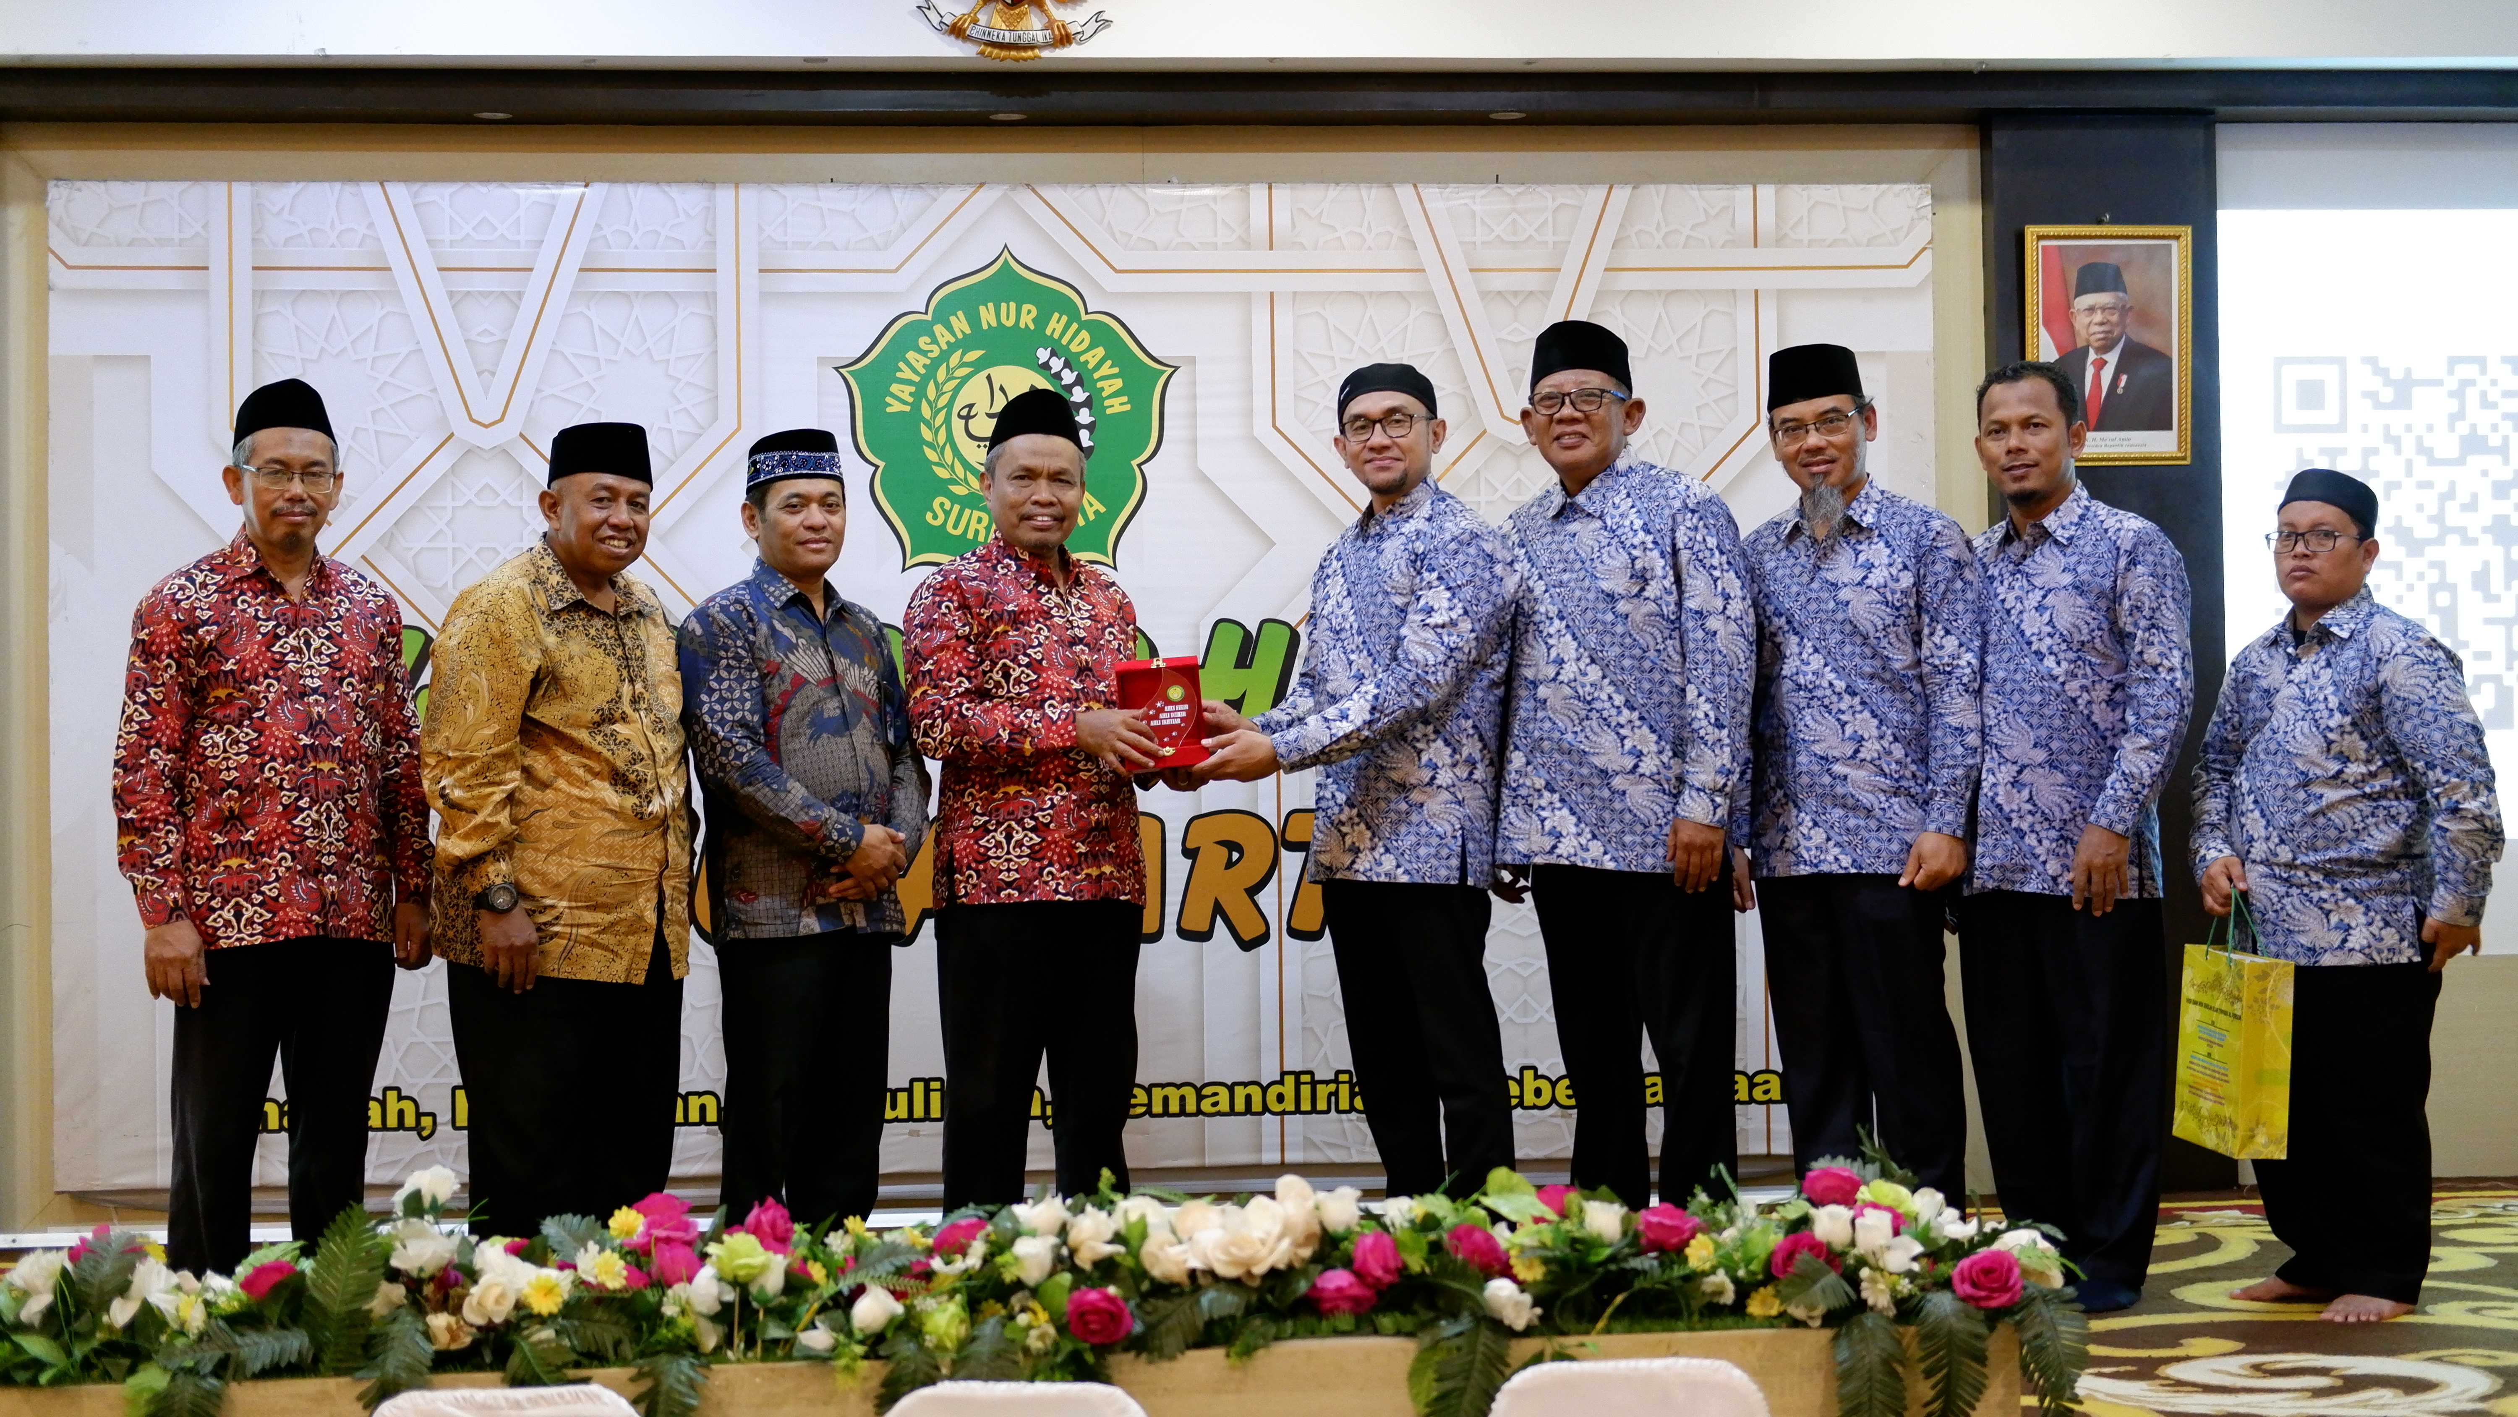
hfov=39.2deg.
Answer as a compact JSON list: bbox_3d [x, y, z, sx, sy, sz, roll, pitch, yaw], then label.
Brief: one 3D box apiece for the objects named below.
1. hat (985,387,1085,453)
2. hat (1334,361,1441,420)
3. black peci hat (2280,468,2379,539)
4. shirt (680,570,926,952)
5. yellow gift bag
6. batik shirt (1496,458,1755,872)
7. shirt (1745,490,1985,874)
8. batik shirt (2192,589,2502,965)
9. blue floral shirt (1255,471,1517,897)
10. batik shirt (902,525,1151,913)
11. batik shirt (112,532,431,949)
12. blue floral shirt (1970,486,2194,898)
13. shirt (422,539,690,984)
[{"bbox_3d":[-0.398,-0.515,6.280,0.180,0.110,0.215,-1,-7,-11],"label":"hat"},{"bbox_3d":[0.231,-0.567,6.350,0.170,0.085,0.195,-1,-9,8],"label":"hat"},{"bbox_3d":[1.923,-0.367,6.350,0.168,0.090,0.195,-2,-14,45],"label":"black peci hat"},{"bbox_3d":[-0.834,0.075,6.500,0.460,0.690,0.310,0,-1,-41],"label":"shirt"},{"bbox_3d":[1.793,0.574,6.495,0.100,0.465,0.260,2,2,-10],"label":"yellow gift bag"},{"bbox_3d":[0.652,-0.063,6.420,0.530,0.735,0.330,-2,-1,40],"label":"batik shirt"},{"bbox_3d":[1.083,-0.053,6.400,0.480,0.715,0.290,-1,-1,35],"label":"shirt"},{"bbox_3d":[1.956,0.124,6.370,0.360,0.660,0.550,0,-2,-45],"label":"batik shirt"},{"bbox_3d":[0.210,-0.047,6.150,0.460,0.710,0.480,0,-1,-44],"label":"blue floral shirt"},{"bbox_3d":[-0.425,0.026,6.420,0.460,0.670,0.340,0,-1,-35],"label":"batik shirt"},{"bbox_3d":[-1.720,0.057,6.170,0.530,0.720,0.300,0,-1,-36],"label":"batik shirt"},{"bbox_3d":[1.501,-0.031,6.500,0.480,0.755,0.300,-2,-1,43],"label":"blue floral shirt"},{"bbox_3d":[-1.192,0.091,6.050,0.500,0.755,0.340,0,-1,-44],"label":"shirt"}]

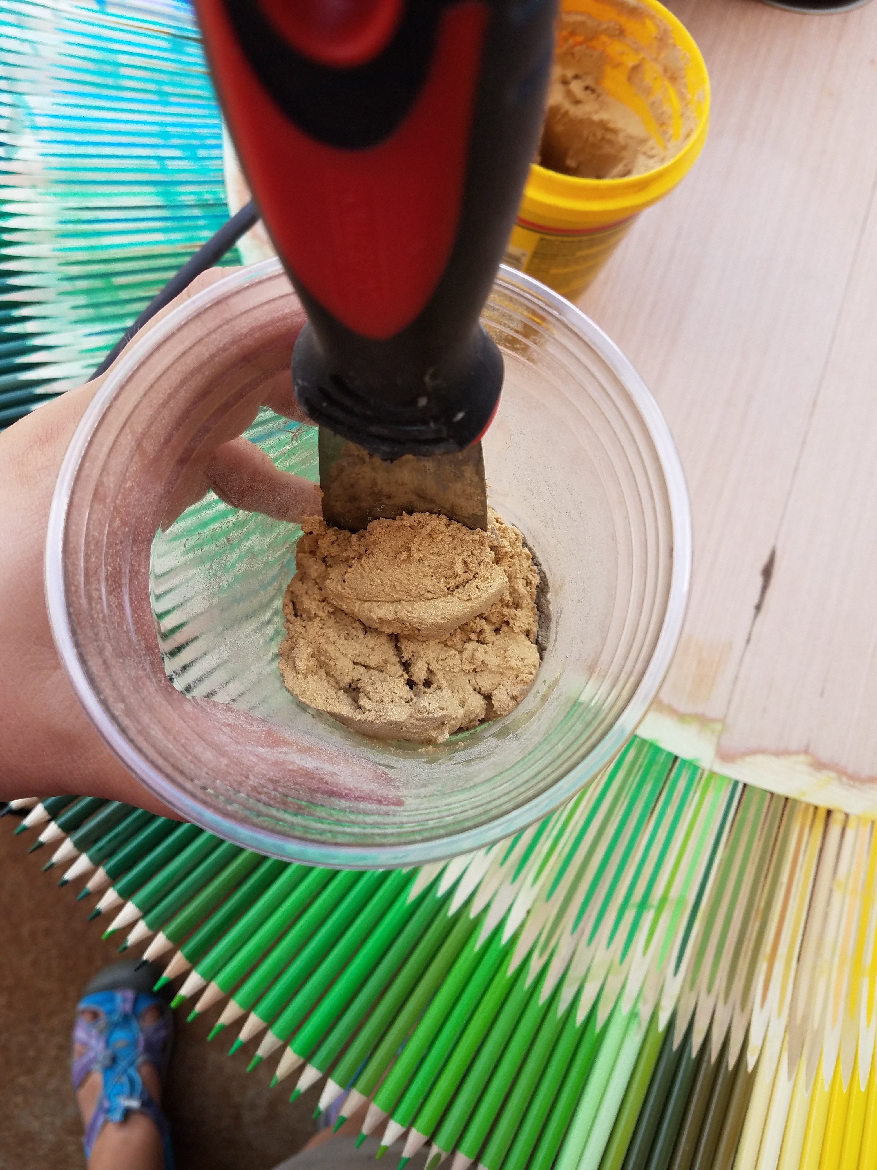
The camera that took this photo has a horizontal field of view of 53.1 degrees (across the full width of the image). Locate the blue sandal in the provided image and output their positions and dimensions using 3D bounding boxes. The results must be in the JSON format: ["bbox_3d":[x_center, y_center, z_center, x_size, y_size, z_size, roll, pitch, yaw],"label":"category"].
[{"bbox_3d":[-0.325,0.523,0.893,0.104,0.105,0.256,-5,76,-5],"label":"blue sandal"}]

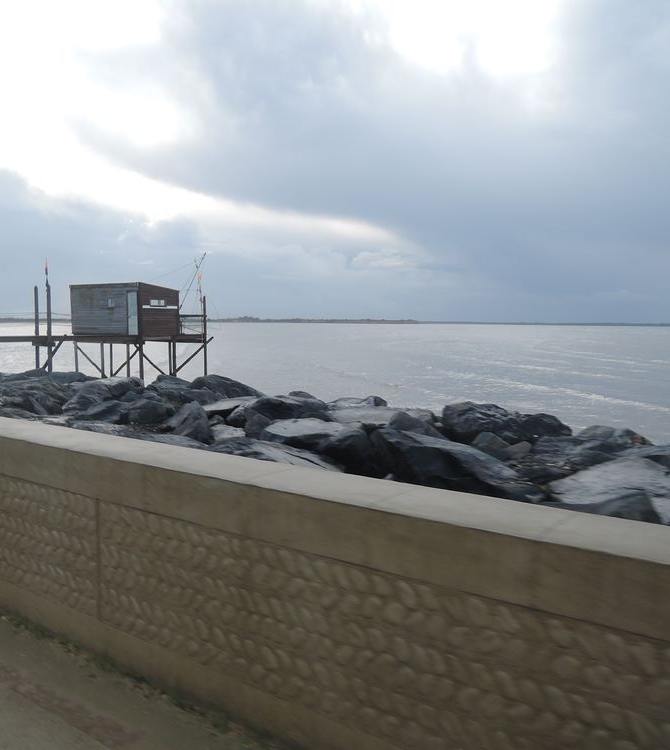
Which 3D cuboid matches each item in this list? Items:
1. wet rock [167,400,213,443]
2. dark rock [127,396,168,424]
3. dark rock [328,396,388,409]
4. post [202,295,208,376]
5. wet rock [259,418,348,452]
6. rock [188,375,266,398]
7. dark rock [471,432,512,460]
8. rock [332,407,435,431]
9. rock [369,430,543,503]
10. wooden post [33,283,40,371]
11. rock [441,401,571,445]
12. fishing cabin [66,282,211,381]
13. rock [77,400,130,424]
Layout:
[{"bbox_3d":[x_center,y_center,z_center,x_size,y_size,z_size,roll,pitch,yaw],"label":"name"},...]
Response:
[{"bbox_3d":[-1.796,0.582,8.500,0.500,0.500,0.500,4,5,38],"label":"wet rock"},{"bbox_3d":[-2.567,0.491,9.501,0.572,0.421,0.515,-1,4,-15],"label":"dark rock"},{"bbox_3d":[0.334,0.453,10.300,0.850,0.300,0.700,4,5,38],"label":"dark rock"},{"bbox_3d":[-6.217,-1.714,33.157,0.150,4.200,0.150,0,4,-11],"label":"post"},{"bbox_3d":[-0.323,0.630,7.100,0.800,0.320,0.750,4,5,38],"label":"wet rock"},{"bbox_3d":[-2.060,0.299,13.204,1.364,0.581,1.023,0,4,-9],"label":"rock"},{"bbox_3d":[1.692,0.780,7.500,0.413,0.318,0.351,2,4,13],"label":"dark rock"},{"bbox_3d":[0.590,0.565,8.800,1.100,0.320,1.000,4,5,38],"label":"rock"},{"bbox_3d":[1.072,0.824,6.152,1.435,0.686,0.889,4,5,37],"label":"rock"},{"bbox_3d":[-11.883,-1.891,27.600,0.160,3.450,0.160,4,5,38],"label":"wooden post"},{"bbox_3d":[2.395,0.726,9.703,1.665,0.714,1.166,3,5,25],"label":"rock"},{"bbox_3d":[-9.430,-2.048,33.557,5.200,4.450,4.100,4,5,38],"label":"fishing cabin"},{"bbox_3d":[-3.168,0.536,9.501,0.665,0.348,0.532,-1,5,-19],"label":"rock"}]

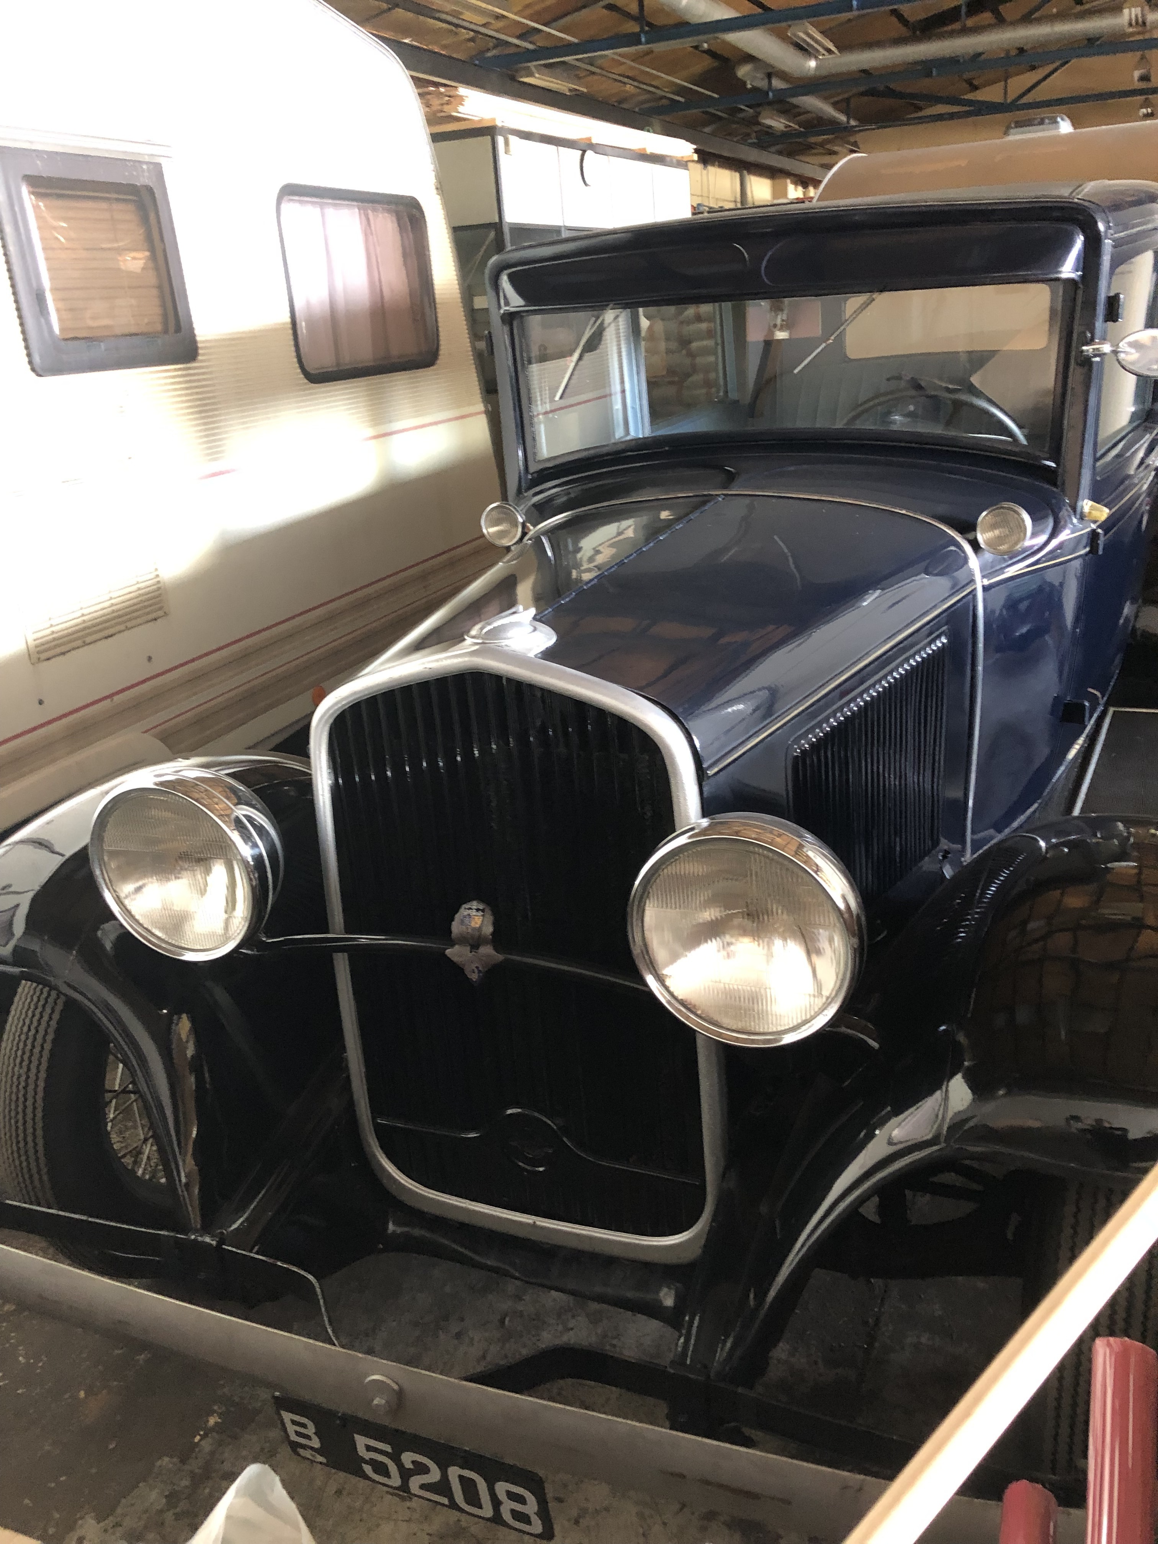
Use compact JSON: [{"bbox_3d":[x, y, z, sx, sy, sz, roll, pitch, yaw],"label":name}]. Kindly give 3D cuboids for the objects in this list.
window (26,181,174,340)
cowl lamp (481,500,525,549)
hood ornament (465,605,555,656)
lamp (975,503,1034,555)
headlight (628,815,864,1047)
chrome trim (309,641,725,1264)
[{"bbox_3d":[-1.030,-1.114,2.727,0.040,0.322,0.388,6,21,23],"label":"window"},{"bbox_3d":[-0.155,-0.544,2.739,0.094,0.094,0.095,4,21,20],"label":"cowl lamp"},{"bbox_3d":[-0.083,-0.173,1.556,0.113,0.045,0.112,4,22,21],"label":"hood ornament"},{"bbox_3d":[0.810,-0.469,2.388,0.094,0.094,0.095,4,21,20],"label":"lamp"},{"bbox_3d":[0.186,0.148,1.309,0.237,0.237,0.170,4,21,20],"label":"headlight"},{"bbox_3d":[-0.070,0.236,1.621,0.515,0.830,0.105,4,21,20],"label":"chrome trim"}]

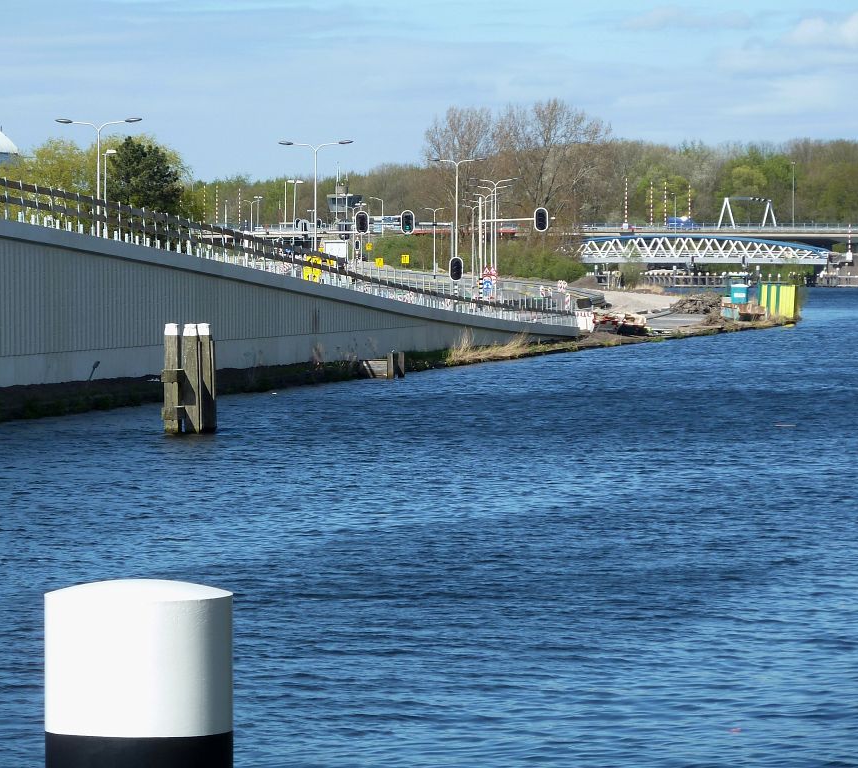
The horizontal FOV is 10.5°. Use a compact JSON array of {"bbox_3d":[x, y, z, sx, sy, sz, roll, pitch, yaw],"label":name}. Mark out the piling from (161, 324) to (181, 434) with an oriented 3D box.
[{"bbox_3d":[-6.218,-0.121,113.300,0.360,2.650,0.360,1,2,11],"label":"piling"}]

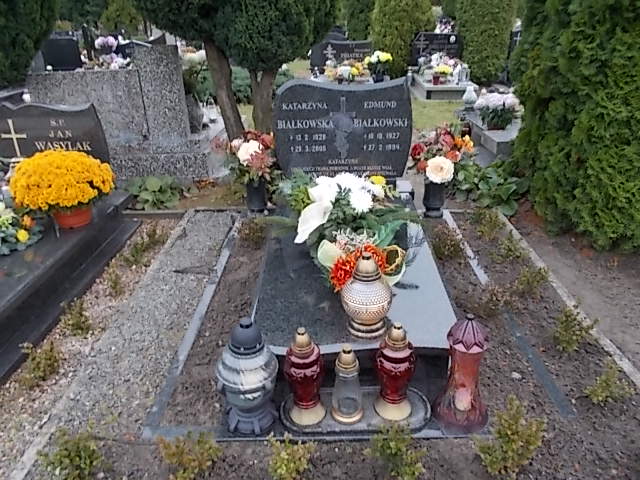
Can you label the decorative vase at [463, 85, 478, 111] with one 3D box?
[{"bbox_3d":[1.595,-1.505,5.094,0.159,0.276,0.159,0,25,0],"label":"decorative vase"}]

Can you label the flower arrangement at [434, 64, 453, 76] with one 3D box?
[{"bbox_3d":[1.951,-2.670,7.595,0.300,0.210,0.280,0,26,0],"label":"flower arrangement"}]

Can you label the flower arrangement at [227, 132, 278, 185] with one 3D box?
[{"bbox_3d":[-0.461,-0.557,3.285,0.360,0.360,0.340,0,26,0],"label":"flower arrangement"}]

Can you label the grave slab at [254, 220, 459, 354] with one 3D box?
[{"bbox_3d":[0.125,0.133,2.143,0.752,0.070,1.163,0,29,0],"label":"grave slab"}]

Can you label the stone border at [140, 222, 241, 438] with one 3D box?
[{"bbox_3d":[-0.514,0.236,2.267,0.065,0.060,1.770,0,25,0],"label":"stone border"}]

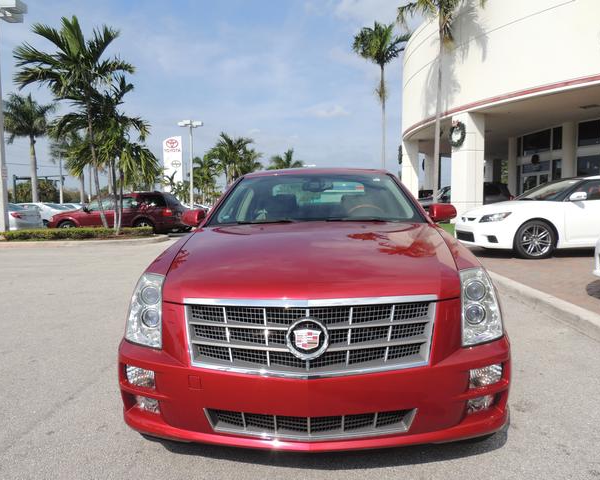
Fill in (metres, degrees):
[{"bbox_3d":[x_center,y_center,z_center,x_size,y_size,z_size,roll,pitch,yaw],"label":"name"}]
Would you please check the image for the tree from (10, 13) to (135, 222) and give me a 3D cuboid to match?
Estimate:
[{"bbox_3d":[-7.438,-3.827,14.700,4.000,7.300,3.800,0,4,0],"label":"tree"}]

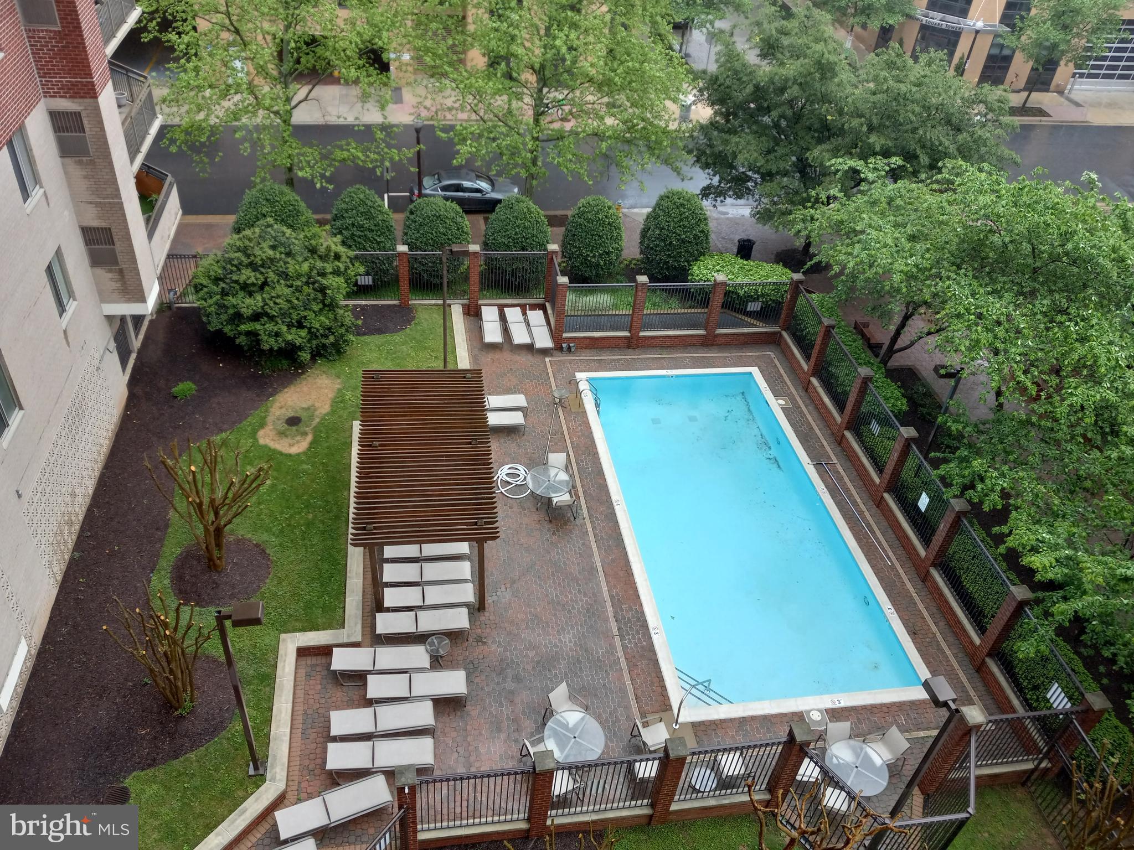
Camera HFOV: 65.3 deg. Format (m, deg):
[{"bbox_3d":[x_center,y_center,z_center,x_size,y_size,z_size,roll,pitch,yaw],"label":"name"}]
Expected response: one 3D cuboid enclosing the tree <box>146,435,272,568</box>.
[{"bbox_3d":[-7.668,2.139,19.457,2.400,2.850,2.500,-2,39,-10],"label":"tree"}]

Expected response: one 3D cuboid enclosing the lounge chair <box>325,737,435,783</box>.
[{"bbox_3d":[-3.627,6.507,17.267,2.040,0.420,0.660,0,39,-7],"label":"lounge chair"}]

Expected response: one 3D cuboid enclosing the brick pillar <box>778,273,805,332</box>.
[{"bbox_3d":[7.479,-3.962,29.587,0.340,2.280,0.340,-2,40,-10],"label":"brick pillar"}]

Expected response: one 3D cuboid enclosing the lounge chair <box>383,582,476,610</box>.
[{"bbox_3d":[-3.114,4.018,20.115,2.031,0.476,0.644,-2,39,-9],"label":"lounge chair"}]

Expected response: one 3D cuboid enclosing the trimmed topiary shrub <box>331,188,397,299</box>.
[{"bbox_3d":[-7.186,-6.744,31.344,2.380,3.400,2.380,-2,39,-10],"label":"trimmed topiary shrub"}]

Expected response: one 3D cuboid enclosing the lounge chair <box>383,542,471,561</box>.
[{"bbox_3d":[-3.407,3.125,21.531,2.050,0.400,0.630,-1,39,-8],"label":"lounge chair"}]

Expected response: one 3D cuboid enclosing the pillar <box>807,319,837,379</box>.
[{"bbox_3d":[7.823,-2.144,27.408,0.349,2.525,0.349,-2,40,-10],"label":"pillar"}]

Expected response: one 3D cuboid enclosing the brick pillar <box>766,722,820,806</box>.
[{"bbox_3d":[4.120,6.427,16.561,0.335,2.440,0.335,-2,40,-10],"label":"brick pillar"}]

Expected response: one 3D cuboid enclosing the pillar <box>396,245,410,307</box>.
[{"bbox_3d":[-5.330,-4.857,28.957,0.340,2.100,0.340,-2,40,-10],"label":"pillar"}]

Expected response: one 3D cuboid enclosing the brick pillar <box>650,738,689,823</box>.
[{"bbox_3d":[1.825,6.536,16.143,0.335,2.440,0.335,-2,40,-10],"label":"brick pillar"}]

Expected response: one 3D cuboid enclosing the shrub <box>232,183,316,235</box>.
[{"bbox_3d":[-9.844,-6.362,29.641,2.800,3.300,2.800,-2,40,-10],"label":"shrub"}]

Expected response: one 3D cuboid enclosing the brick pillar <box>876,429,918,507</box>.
[{"bbox_3d":[8.780,1.184,23.716,0.380,2.530,0.380,-2,39,-10],"label":"brick pillar"}]

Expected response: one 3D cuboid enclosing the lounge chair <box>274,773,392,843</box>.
[{"bbox_3d":[-4.297,7.157,16.387,2.030,0.420,0.660,-13,42,-21],"label":"lounge chair"}]

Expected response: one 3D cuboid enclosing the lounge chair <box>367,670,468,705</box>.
[{"bbox_3d":[-3.141,5.525,18.531,2.040,0.420,0.650,-1,39,-8],"label":"lounge chair"}]

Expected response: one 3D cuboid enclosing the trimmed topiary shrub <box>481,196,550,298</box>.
[{"bbox_3d":[-1.819,-6.715,32.204,2.500,3.150,2.500,-2,39,-10],"label":"trimmed topiary shrub"}]

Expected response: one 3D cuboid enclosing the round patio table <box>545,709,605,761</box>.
[{"bbox_3d":[0.130,6.413,17.608,1.200,0.720,1.200,3,39,-3],"label":"round patio table"}]

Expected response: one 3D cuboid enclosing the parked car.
[{"bbox_3d":[-4.417,-10.298,38.691,4.840,1.460,1.840,-2,39,-10],"label":"parked car"}]

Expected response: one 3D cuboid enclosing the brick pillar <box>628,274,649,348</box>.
[{"bbox_3d":[2.330,-3.674,29.103,0.380,2.530,0.380,-2,39,-10],"label":"brick pillar"}]

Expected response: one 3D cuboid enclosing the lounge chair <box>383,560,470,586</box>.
[{"bbox_3d":[-3.273,3.588,20.820,2.030,0.400,0.640,0,38,-8],"label":"lounge chair"}]

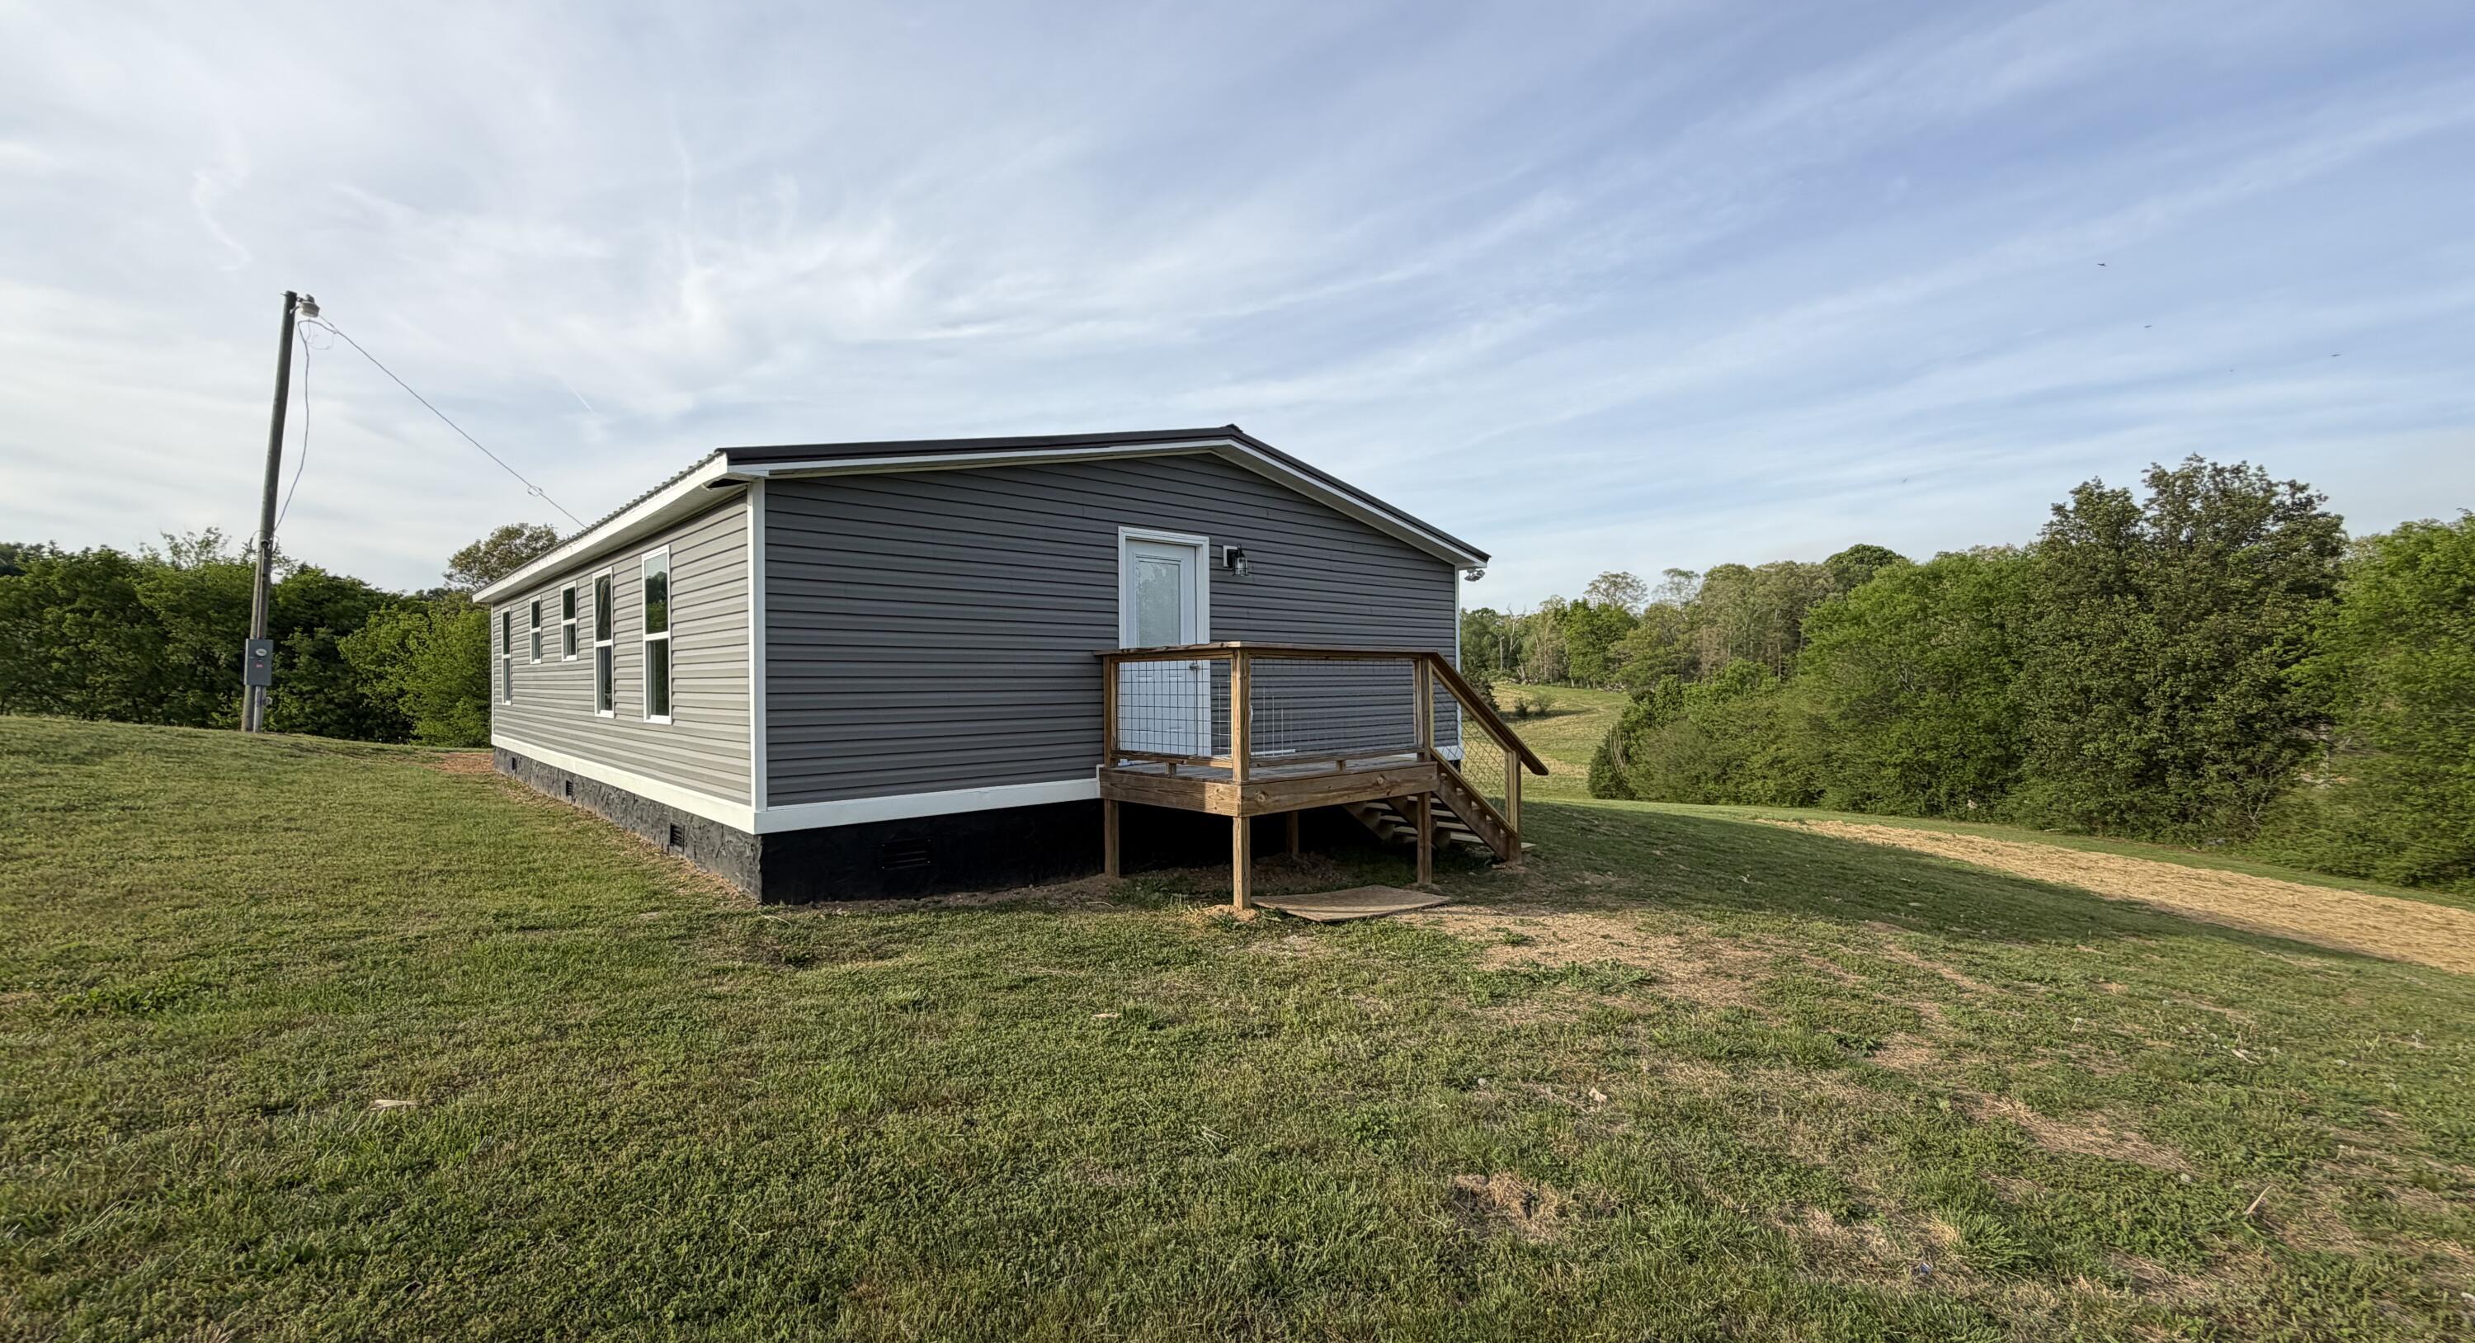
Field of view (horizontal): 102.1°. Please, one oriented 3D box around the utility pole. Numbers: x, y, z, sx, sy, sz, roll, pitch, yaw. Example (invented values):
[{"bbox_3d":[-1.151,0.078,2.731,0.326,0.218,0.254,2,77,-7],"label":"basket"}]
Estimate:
[{"bbox_3d":[-17.117,-2.890,17.896,0.450,7.940,0.400,1,-4,22],"label":"utility pole"}]

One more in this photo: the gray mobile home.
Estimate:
[{"bbox_3d":[-4.753,-0.142,14.473,8.750,4.080,14.970,0,-1,-43],"label":"gray mobile home"}]

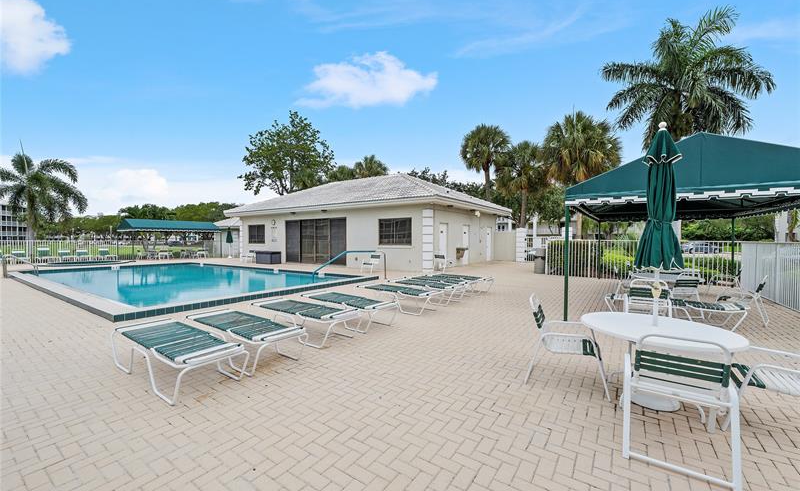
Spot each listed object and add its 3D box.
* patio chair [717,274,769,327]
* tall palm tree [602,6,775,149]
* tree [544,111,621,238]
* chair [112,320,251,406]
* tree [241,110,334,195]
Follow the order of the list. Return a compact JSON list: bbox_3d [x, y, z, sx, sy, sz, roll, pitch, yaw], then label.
[{"bbox_3d":[6.128,0.931,6.027,0.580,0.870,0.740,-1,2,-43],"label":"patio chair"},{"bbox_3d":[13.113,-4.876,15.399,6.100,12.154,6.100,0,1,0],"label":"tall palm tree"},{"bbox_3d":[10.038,-3.098,18.438,3.900,8.452,3.900,0,1,0],"label":"tree"},{"bbox_3d":[-2.484,1.239,3.737,1.970,0.440,0.660,1,1,35],"label":"chair"},{"bbox_3d":[-10.731,-6.036,31.878,8.800,13.644,8.800,0,1,0],"label":"tree"}]

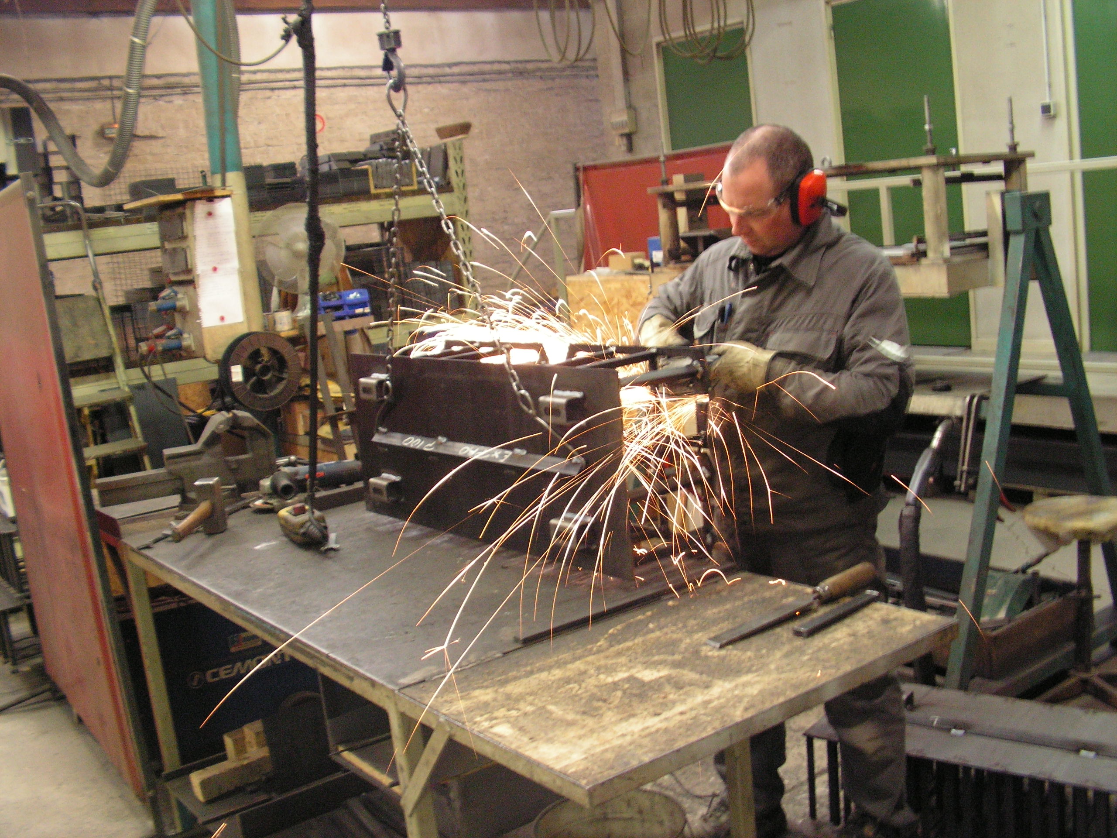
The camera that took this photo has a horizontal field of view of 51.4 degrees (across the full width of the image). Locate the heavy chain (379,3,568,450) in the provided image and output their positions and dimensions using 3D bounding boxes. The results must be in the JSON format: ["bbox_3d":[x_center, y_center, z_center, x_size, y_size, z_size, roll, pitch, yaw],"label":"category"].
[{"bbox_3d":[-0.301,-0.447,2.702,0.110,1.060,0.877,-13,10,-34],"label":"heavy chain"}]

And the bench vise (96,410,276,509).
[{"bbox_3d":[-1.114,0.126,3.470,0.510,0.280,0.170,-9,9,-17],"label":"bench vise"}]

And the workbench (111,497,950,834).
[{"bbox_3d":[-0.250,0.759,2.688,0.765,0.852,2.256,-13,10,-34],"label":"workbench"}]

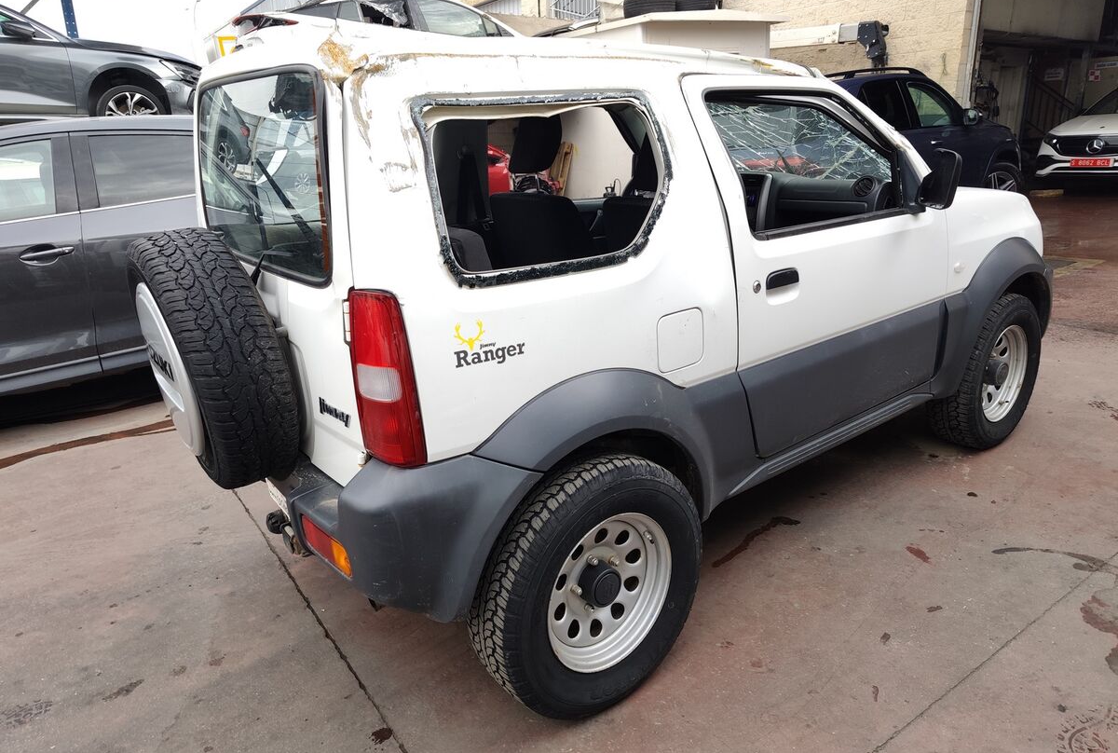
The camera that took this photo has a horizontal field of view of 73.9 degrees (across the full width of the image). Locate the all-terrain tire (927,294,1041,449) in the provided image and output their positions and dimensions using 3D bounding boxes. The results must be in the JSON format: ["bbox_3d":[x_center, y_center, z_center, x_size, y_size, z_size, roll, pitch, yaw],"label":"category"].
[{"bbox_3d":[1.847,-0.024,3.207,0.670,0.670,0.200,-17,21,-35],"label":"all-terrain tire"}]

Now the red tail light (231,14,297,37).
[{"bbox_3d":[-2.957,-3.518,7.450,0.500,0.230,0.320,-11,18,-24],"label":"red tail light"}]

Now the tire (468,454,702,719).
[{"bbox_3d":[0.090,0.527,1.914,0.670,0.670,0.200,-17,21,-35],"label":"tire"}]

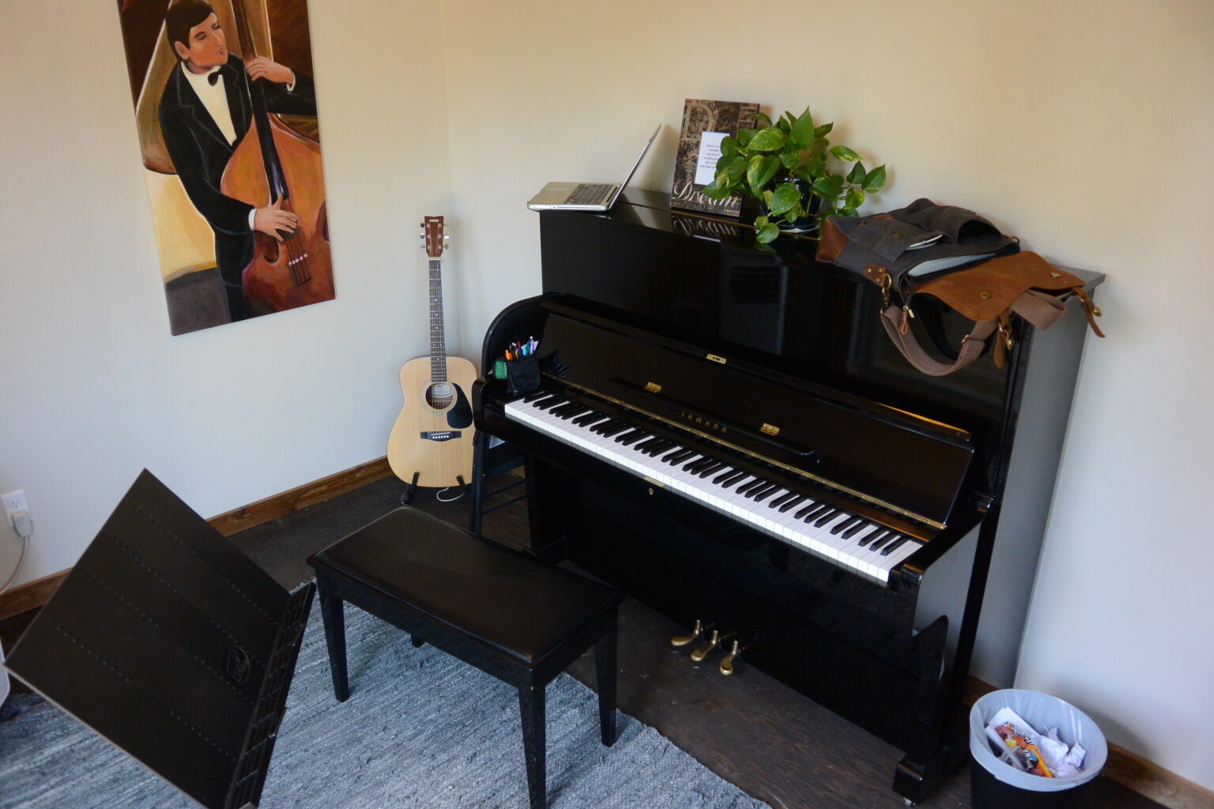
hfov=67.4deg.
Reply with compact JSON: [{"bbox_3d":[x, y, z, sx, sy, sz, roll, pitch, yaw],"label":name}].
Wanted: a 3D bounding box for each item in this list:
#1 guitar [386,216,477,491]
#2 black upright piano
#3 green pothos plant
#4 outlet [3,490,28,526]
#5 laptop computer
[{"bbox_3d":[-0.629,-0.200,3.432,0.410,1.030,0.120,-2,3,5],"label":"guitar"},{"bbox_3d":[0.331,0.185,2.503,1.475,1.275,0.660,21,30,39],"label":"black upright piano"},{"bbox_3d":[0.475,-0.604,2.353,0.440,0.310,0.300,21,30,39],"label":"green pothos plant"},{"bbox_3d":[-1.831,0.325,2.826,0.012,0.115,0.070,21,30,39],"label":"outlet"},{"bbox_3d":[-0.029,-0.707,2.709,0.345,0.215,0.325,4,23,7],"label":"laptop computer"}]

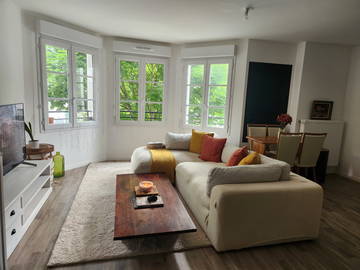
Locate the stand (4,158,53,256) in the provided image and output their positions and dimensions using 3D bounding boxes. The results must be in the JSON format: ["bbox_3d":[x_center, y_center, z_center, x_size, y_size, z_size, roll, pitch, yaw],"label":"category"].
[{"bbox_3d":[-1.806,0.711,2.610,0.380,0.445,1.530,0,10,-15],"label":"stand"}]

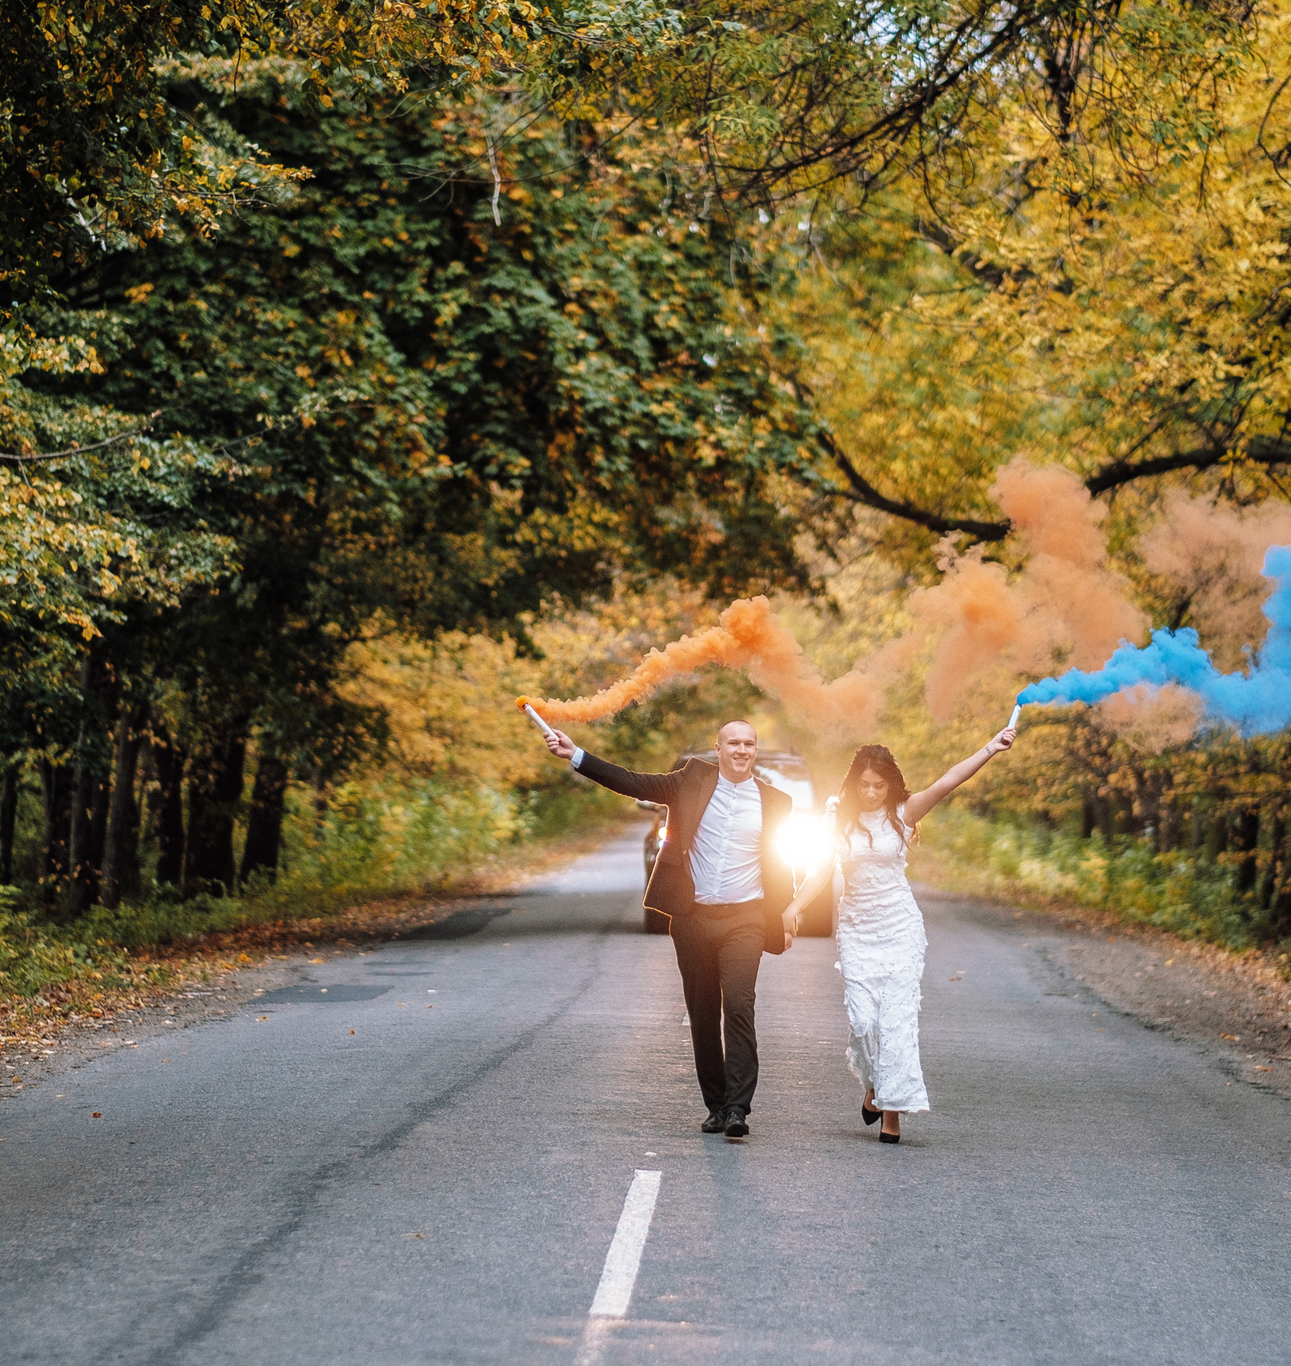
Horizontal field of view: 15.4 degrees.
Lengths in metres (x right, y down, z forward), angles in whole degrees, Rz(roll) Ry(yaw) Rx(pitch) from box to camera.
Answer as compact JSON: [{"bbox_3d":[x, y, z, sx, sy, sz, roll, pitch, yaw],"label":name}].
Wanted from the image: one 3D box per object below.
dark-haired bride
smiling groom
[{"bbox_3d":[1.079,1.064,20.200,0.988,1.771,0.500,0,-1,2],"label":"dark-haired bride"},{"bbox_3d":[0.092,1.055,20.400,1.079,1.788,0.520,0,-1,2],"label":"smiling groom"}]

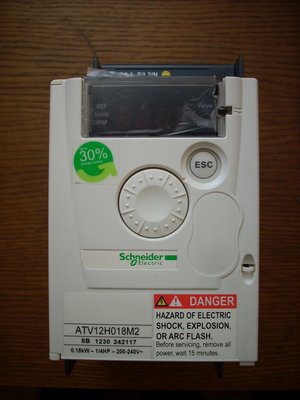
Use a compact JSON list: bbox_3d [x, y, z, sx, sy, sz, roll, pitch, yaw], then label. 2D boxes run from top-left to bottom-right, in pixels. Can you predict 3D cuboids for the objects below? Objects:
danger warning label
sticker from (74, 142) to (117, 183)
[{"bbox_3d":[0.016,0.043,0.146,0.028,0.001,0.023,0,89,1],"label":"danger warning label"},{"bbox_3d":[-0.019,-0.013,0.146,0.015,0.001,0.014,0,89,1],"label":"sticker"}]

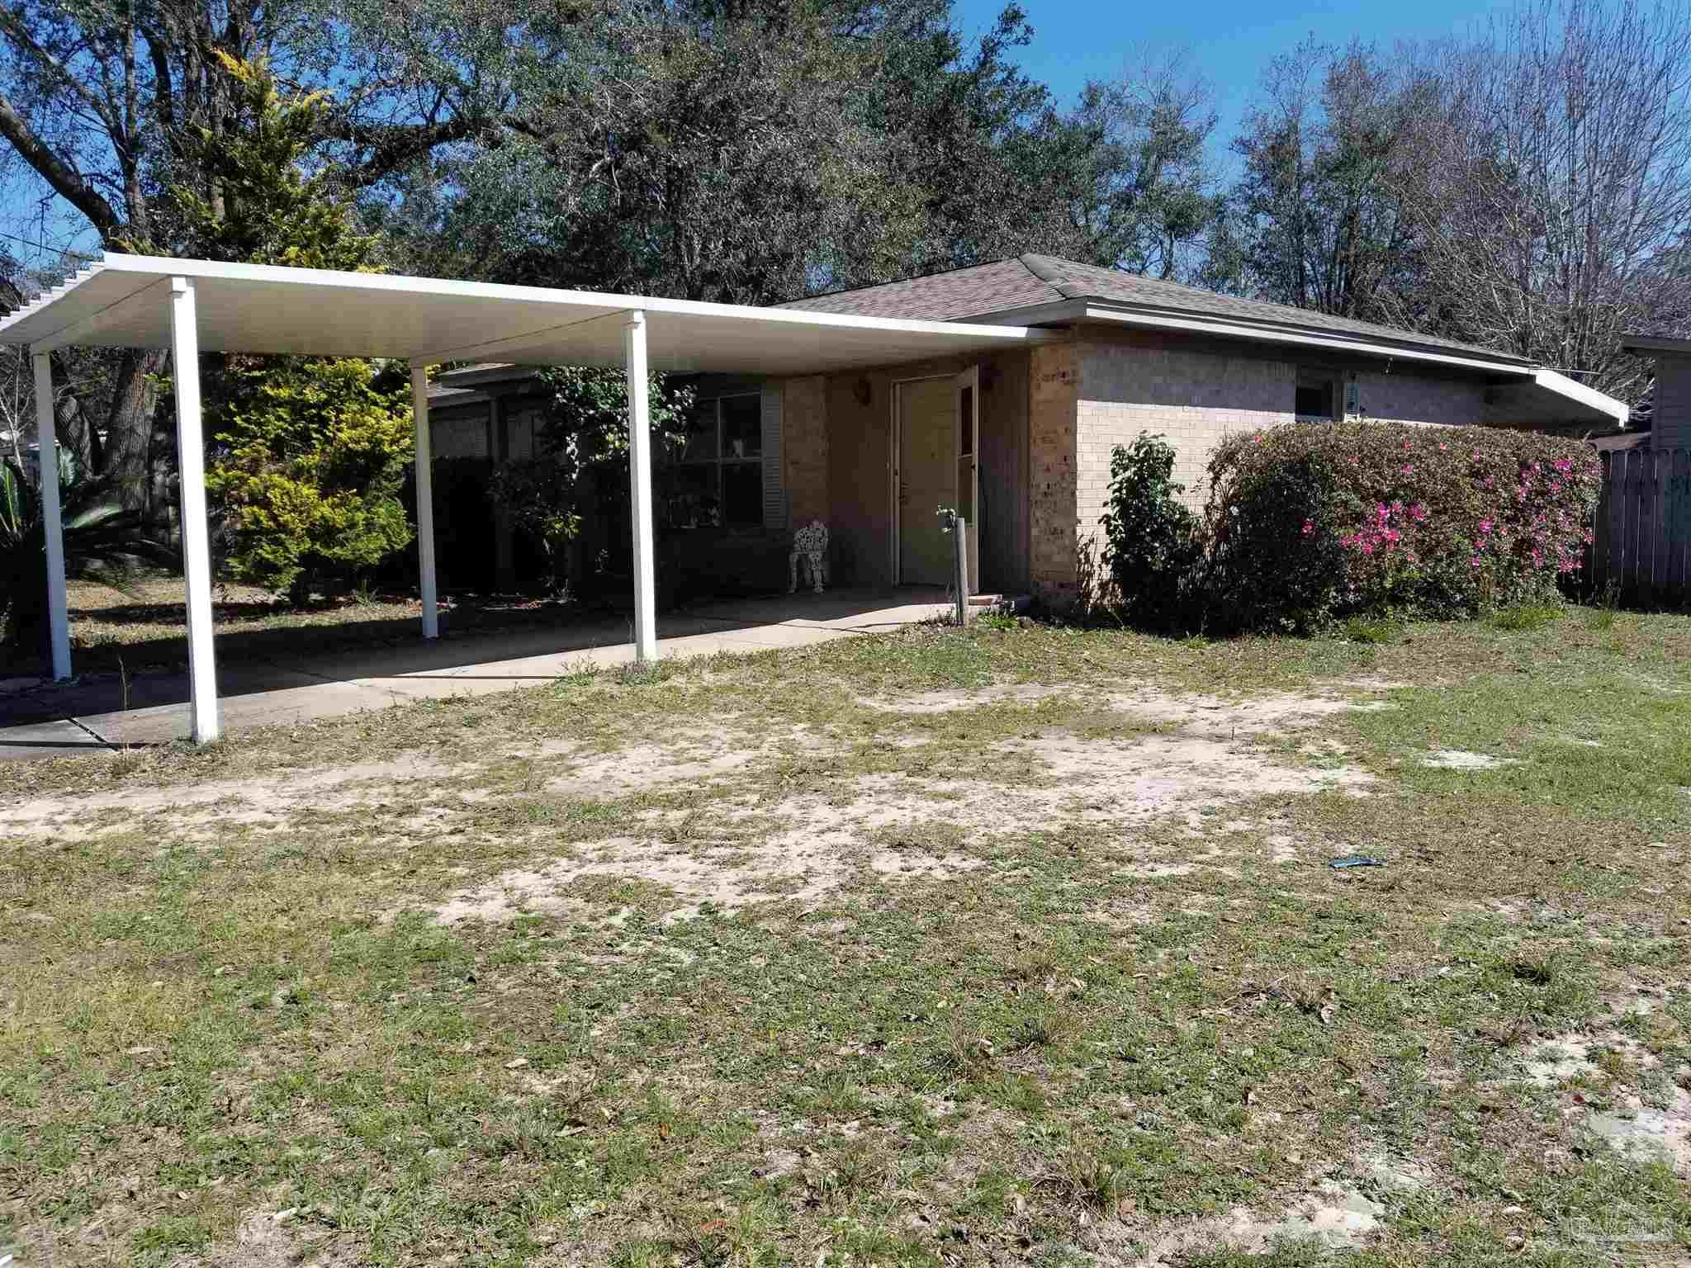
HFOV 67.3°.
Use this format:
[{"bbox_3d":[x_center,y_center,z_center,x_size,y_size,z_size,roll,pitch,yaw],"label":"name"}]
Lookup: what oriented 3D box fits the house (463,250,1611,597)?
[{"bbox_3d":[1.483,-3.063,18.897,12.210,4.000,14.300,-5,8,-39],"label":"house"}]

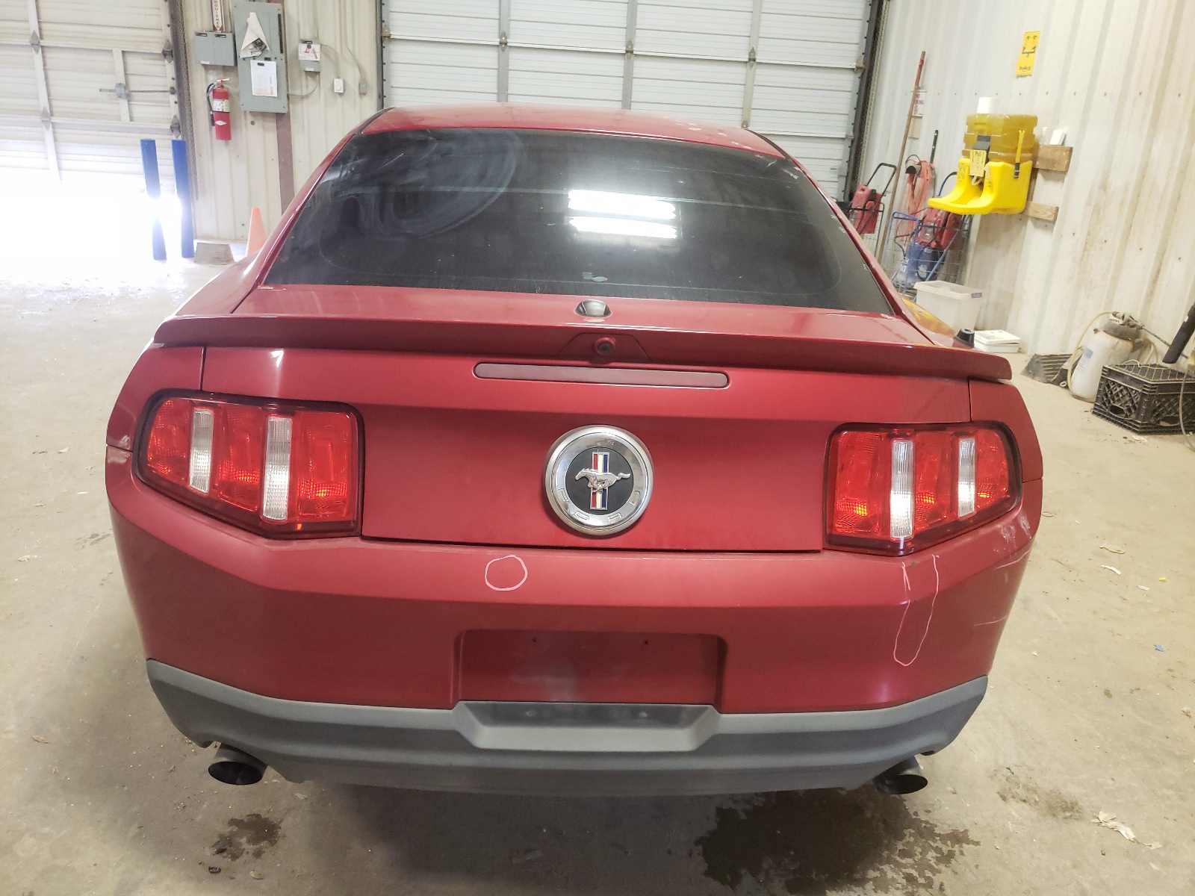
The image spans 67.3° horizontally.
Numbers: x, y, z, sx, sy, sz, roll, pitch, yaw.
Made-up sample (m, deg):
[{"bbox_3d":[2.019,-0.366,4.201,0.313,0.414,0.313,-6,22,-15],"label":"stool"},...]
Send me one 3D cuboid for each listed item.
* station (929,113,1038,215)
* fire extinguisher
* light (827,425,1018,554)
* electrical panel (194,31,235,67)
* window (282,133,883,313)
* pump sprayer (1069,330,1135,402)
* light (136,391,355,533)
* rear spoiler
[{"bbox_3d":[2.676,-1.981,6.252,0.440,0.620,0.500,2,20,-4],"label":"station"},{"bbox_3d":[-3.311,-2.951,7.861,0.205,0.513,0.150,2,20,-4],"label":"fire extinguisher"},{"bbox_3d":[0.577,0.050,1.533,0.450,0.205,0.125,-5,22,-22],"label":"light"},{"bbox_3d":[-3.248,-3.418,7.700,0.325,0.279,0.120,2,20,-4],"label":"electrical panel"},{"bbox_3d":[-0.029,-0.525,1.994,1.227,0.100,0.708,2,43,-4],"label":"window"},{"bbox_3d":[2.954,-0.519,5.236,0.240,0.430,0.240,20,26,38],"label":"pump sprayer"},{"bbox_3d":[-0.580,0.008,1.456,0.450,0.205,0.125,9,21,14],"label":"light"},{"bbox_3d":[0.011,-0.170,1.444,1.500,0.130,0.310,2,20,-4],"label":"rear spoiler"}]

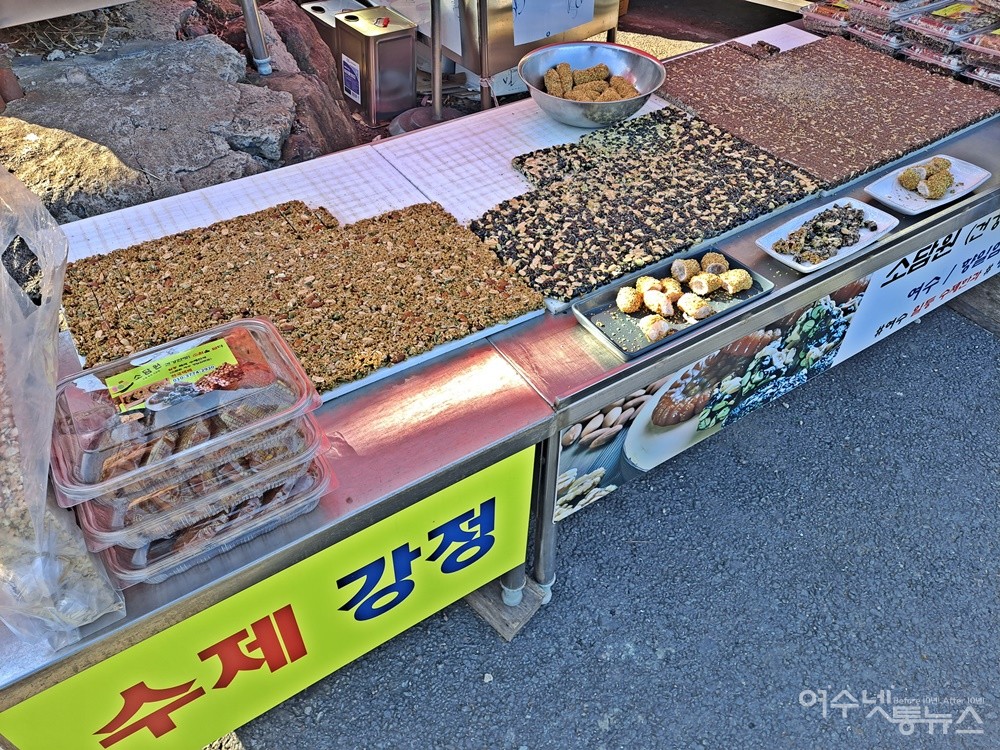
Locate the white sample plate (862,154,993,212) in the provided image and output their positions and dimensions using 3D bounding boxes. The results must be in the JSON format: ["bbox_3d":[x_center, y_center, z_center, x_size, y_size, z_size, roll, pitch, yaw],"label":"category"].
[{"bbox_3d":[0.873,-0.391,1.409,0.281,0.025,0.108,-24,50,-23],"label":"white sample plate"}]

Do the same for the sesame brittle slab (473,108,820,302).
[{"bbox_3d":[0.243,-0.368,1.357,0.653,0.018,0.468,-24,50,-23],"label":"sesame brittle slab"}]

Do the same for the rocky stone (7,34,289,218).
[{"bbox_3d":[-1.059,-0.638,2.103,0.806,0.446,0.792,-24,50,-23],"label":"rocky stone"}]

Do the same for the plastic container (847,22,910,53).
[{"bbox_3d":[1.114,-0.950,1.937,0.256,0.068,0.166,-24,50,-23],"label":"plastic container"}]

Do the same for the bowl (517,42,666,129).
[{"bbox_3d":[0.206,-0.646,1.581,0.331,0.099,0.331,1,45,-1],"label":"bowl"}]

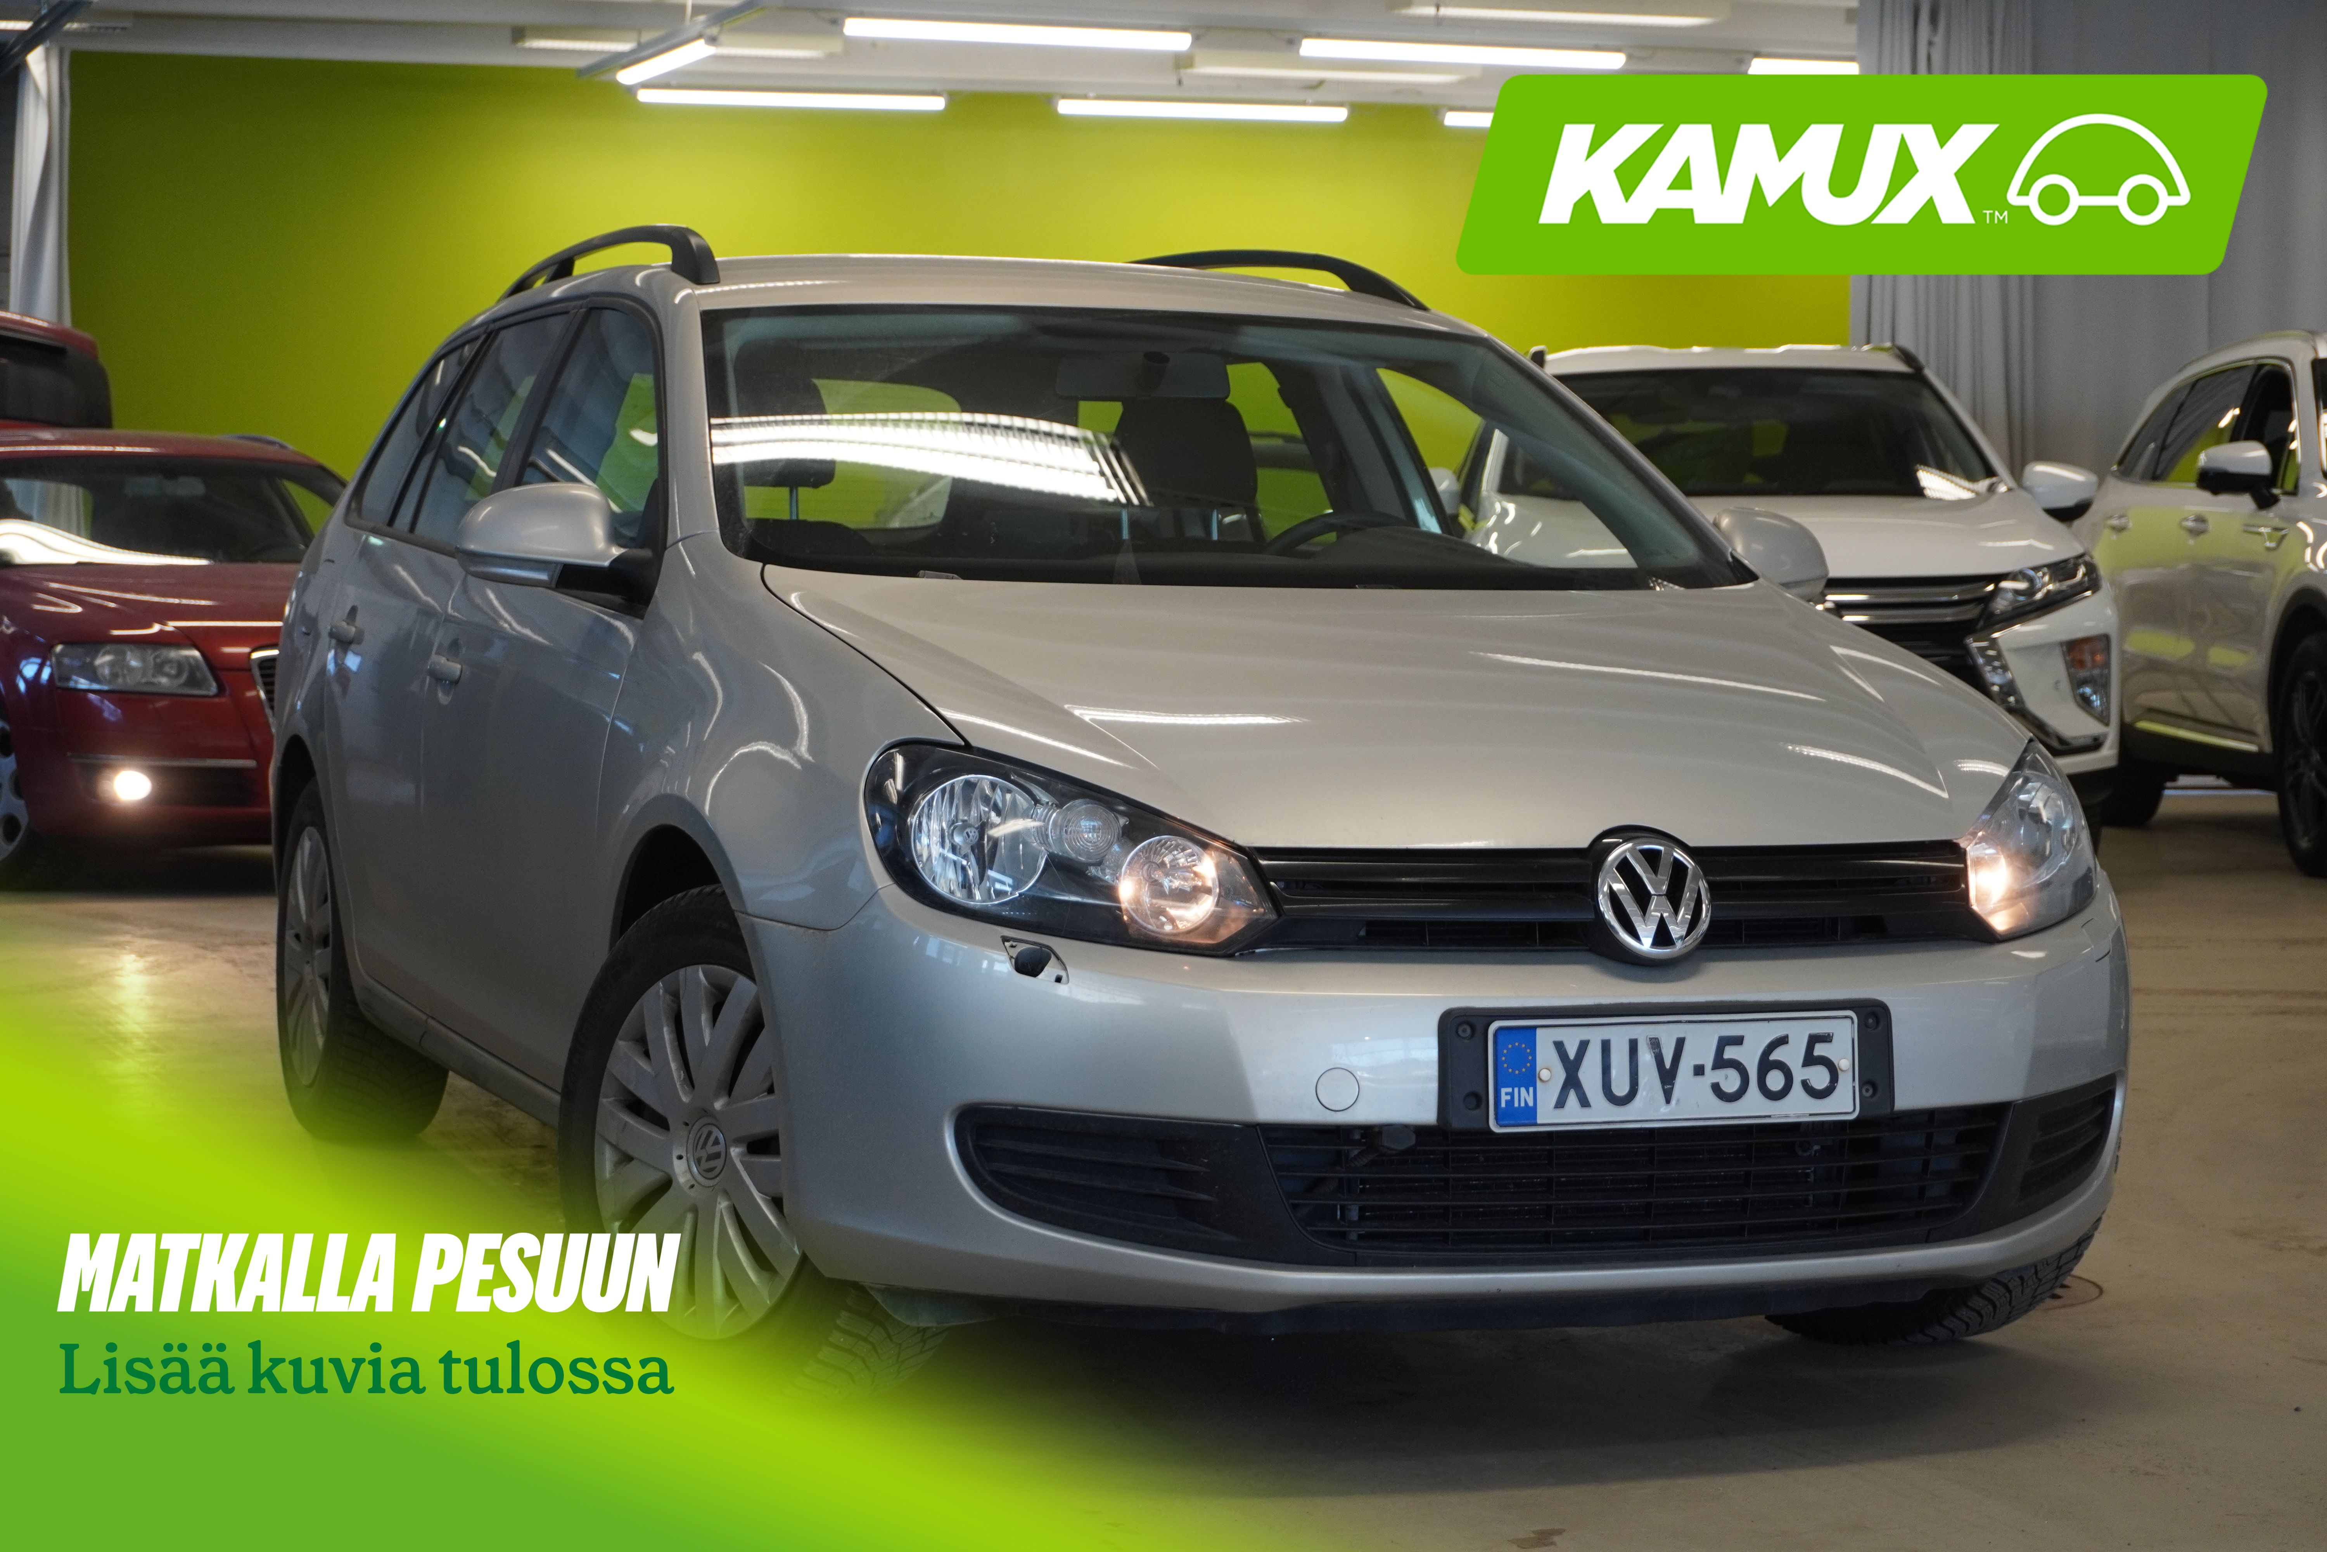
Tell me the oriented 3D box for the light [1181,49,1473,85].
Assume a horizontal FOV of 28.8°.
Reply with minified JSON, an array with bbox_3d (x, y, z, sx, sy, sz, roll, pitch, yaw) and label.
[{"bbox_3d":[0.836,-3.526,22.500,1.530,0.090,0.220,0,3,-12],"label":"light"}]

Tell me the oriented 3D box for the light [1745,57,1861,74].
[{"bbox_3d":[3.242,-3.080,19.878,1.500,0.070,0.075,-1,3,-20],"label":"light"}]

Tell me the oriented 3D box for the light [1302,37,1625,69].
[{"bbox_3d":[1.315,-3.172,19.900,1.500,0.070,0.080,0,3,-12],"label":"light"}]

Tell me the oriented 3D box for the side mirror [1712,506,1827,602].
[{"bbox_3d":[0.856,-0.323,6.597,0.200,0.135,0.120,0,3,-21],"label":"side mirror"}]

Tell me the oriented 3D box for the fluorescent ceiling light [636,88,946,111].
[{"bbox_3d":[-1.820,-3.299,22.100,1.500,0.065,0.080,0,3,-12],"label":"fluorescent ceiling light"}]

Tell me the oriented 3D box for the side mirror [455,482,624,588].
[{"bbox_3d":[-0.818,-0.315,5.945,0.200,0.135,0.120,0,3,-21],"label":"side mirror"}]

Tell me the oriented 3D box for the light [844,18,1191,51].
[{"bbox_3d":[-0.628,-3.158,19.300,1.500,0.070,0.080,0,3,-12],"label":"light"}]

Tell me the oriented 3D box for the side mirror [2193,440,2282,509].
[{"bbox_3d":[3.378,-0.951,14.250,0.240,0.205,0.150,1,3,-1],"label":"side mirror"}]

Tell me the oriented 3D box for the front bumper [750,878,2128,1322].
[{"bbox_3d":[0.446,0.356,5.159,1.750,0.490,0.620,0,3,-21],"label":"front bumper"}]

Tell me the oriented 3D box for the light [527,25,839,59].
[{"bbox_3d":[-2.336,-3.546,21.900,1.530,0.090,0.220,0,3,-12],"label":"light"}]

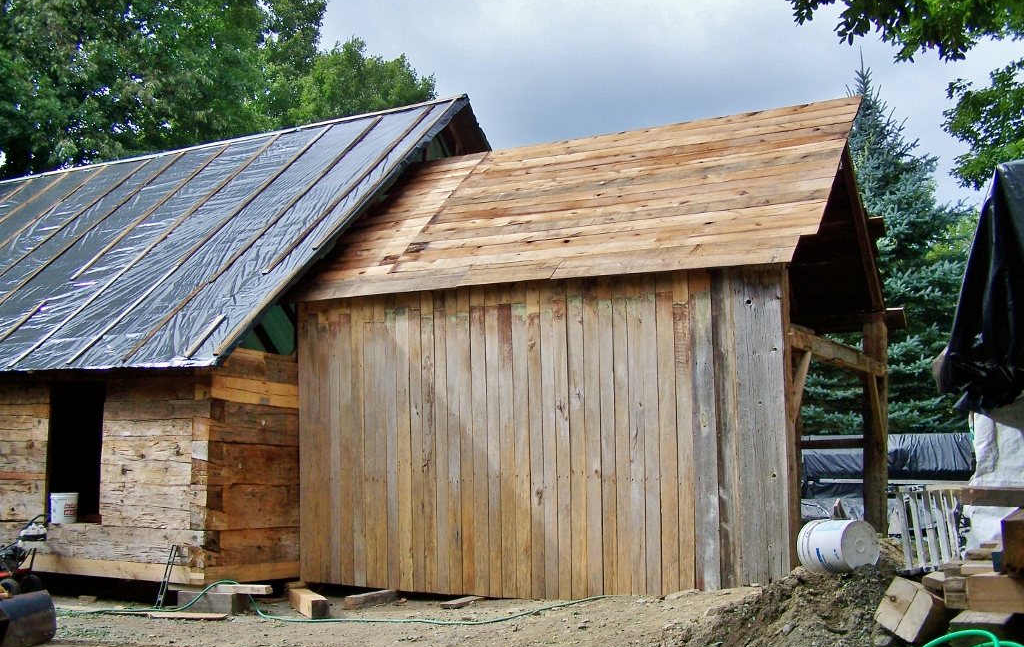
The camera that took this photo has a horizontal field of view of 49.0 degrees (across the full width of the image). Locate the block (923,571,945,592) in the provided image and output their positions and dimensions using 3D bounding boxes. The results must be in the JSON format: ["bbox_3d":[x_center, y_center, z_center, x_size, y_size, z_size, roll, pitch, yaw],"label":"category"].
[{"bbox_3d":[2.033,1.236,5.325,0.130,0.050,0.160,-4,-8,35],"label":"block"}]

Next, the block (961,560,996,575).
[{"bbox_3d":[2.169,1.129,5.174,0.190,0.042,0.200,-2,-7,22],"label":"block"}]

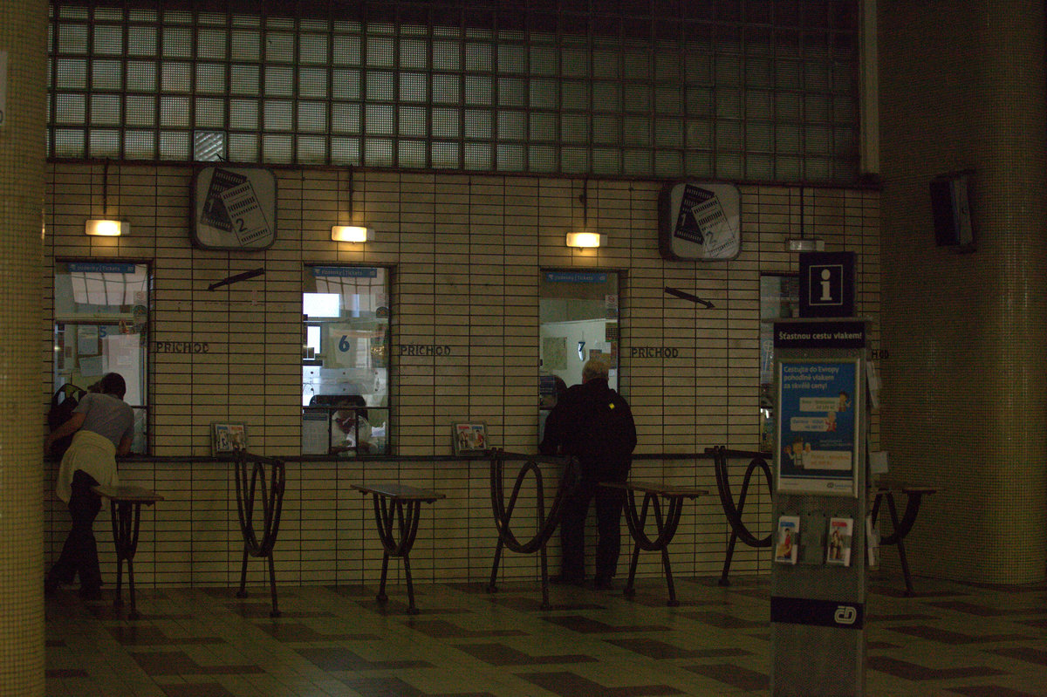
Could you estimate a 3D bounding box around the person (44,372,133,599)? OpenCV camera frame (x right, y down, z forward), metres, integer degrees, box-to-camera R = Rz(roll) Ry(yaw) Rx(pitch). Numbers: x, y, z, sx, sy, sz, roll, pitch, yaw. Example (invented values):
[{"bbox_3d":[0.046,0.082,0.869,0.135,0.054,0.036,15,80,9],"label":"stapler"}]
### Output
[{"bbox_3d":[-2.989,0.928,13.569,0.606,1.540,0.620,1,-1,-16],"label":"person"}]

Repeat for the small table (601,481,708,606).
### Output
[{"bbox_3d":[0.869,1.334,13.535,0.325,0.775,1.240,1,-2,-17],"label":"small table"}]

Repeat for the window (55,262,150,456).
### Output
[{"bbox_3d":[-2.998,0.065,14.077,0.695,1.402,0.130,1,-1,-16],"label":"window"}]

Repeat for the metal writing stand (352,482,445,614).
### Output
[{"bbox_3d":[-0.834,1.317,13.009,0.325,0.775,1.290,1,-2,-17],"label":"metal writing stand"}]

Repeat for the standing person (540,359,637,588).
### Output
[{"bbox_3d":[0.481,0.912,14.513,0.660,1.673,0.500,1,-2,-17],"label":"standing person"}]

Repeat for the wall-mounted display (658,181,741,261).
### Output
[{"bbox_3d":[1.363,-0.969,15.224,0.595,0.595,0.220,1,-2,-17],"label":"wall-mounted display"}]

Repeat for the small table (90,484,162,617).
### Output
[{"bbox_3d":[-2.520,1.290,12.545,0.325,0.775,1.310,1,-2,-17],"label":"small table"}]

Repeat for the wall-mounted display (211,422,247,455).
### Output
[{"bbox_3d":[-2.105,0.653,14.133,0.246,0.252,0.140,1,-2,-17],"label":"wall-mounted display"}]

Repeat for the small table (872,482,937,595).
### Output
[{"bbox_3d":[2.497,1.353,14.133,0.310,0.750,1.380,1,-1,-16],"label":"small table"}]

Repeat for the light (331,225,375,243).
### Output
[{"bbox_3d":[-1.245,-0.833,14.413,0.311,0.122,0.120,1,-1,-16],"label":"light"}]

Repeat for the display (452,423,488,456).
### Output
[{"bbox_3d":[-0.389,0.673,14.675,0.247,0.252,0.140,1,-2,-17],"label":"display"}]

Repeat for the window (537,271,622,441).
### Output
[{"bbox_3d":[0.427,0.097,15.050,0.661,1.426,0.130,1,-1,-16],"label":"window"}]

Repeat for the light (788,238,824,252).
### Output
[{"bbox_3d":[2.197,-0.805,15.385,0.319,0.110,0.120,1,-1,-16],"label":"light"}]

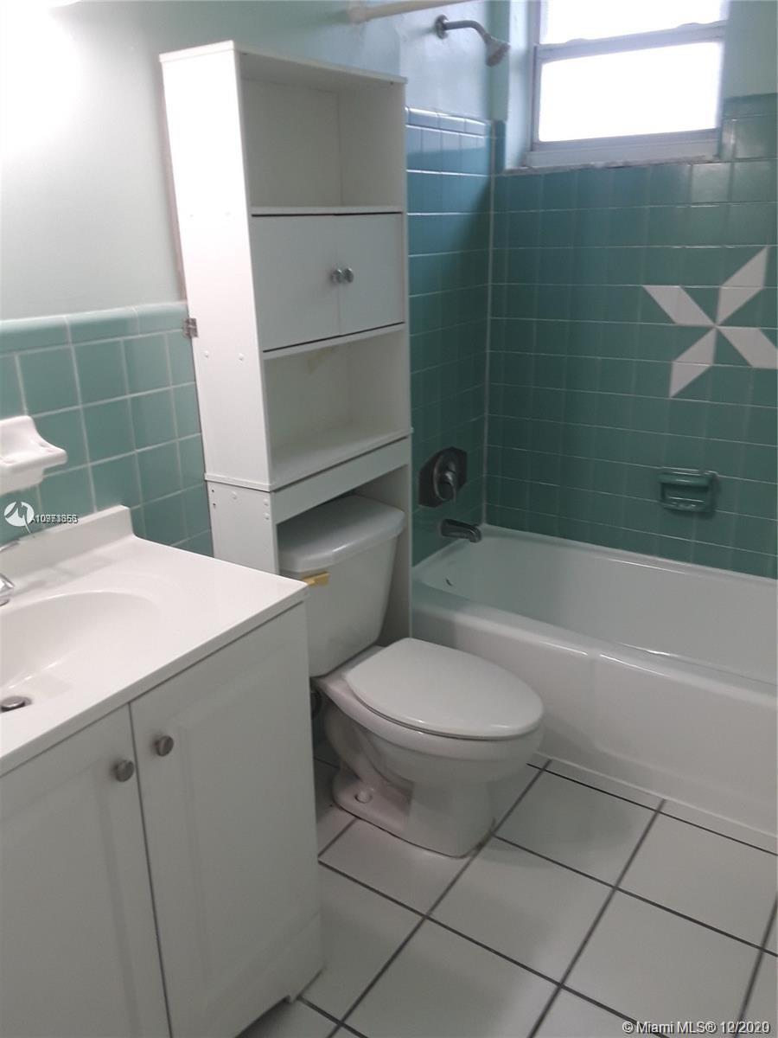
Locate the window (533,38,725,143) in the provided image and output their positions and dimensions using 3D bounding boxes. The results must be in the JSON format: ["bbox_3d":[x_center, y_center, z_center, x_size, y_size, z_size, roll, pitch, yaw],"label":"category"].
[{"bbox_3d":[0.707,-1.271,2.509,0.570,0.245,0.045,11,23,33],"label":"window"}]

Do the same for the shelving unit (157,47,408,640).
[{"bbox_3d":[-0.173,-0.117,2.025,0.192,1.733,0.545,11,23,33],"label":"shelving unit"}]

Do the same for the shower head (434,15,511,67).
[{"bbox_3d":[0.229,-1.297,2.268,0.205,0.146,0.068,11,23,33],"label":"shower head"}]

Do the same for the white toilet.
[{"bbox_3d":[0.070,0.403,2.048,0.702,0.722,0.415,11,23,33],"label":"white toilet"}]

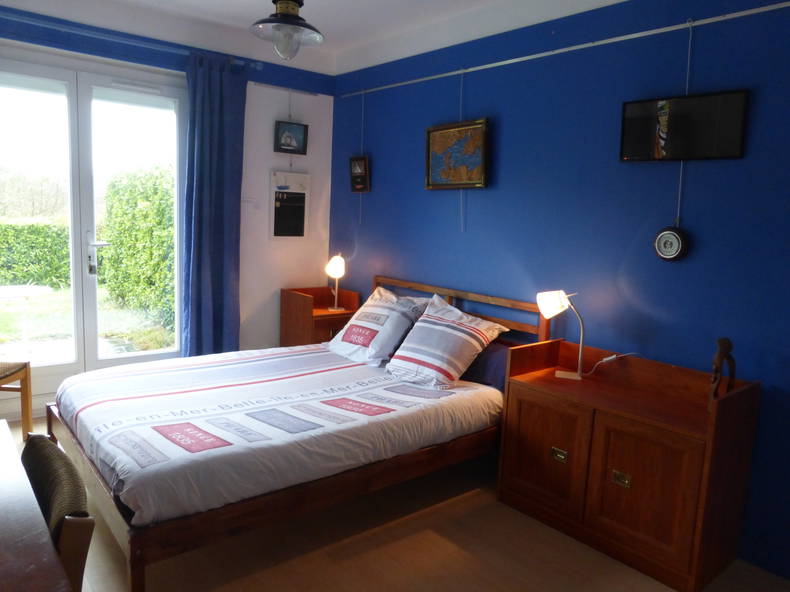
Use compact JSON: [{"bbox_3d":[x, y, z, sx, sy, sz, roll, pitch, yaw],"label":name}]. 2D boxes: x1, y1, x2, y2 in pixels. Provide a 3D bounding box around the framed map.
[{"bbox_3d":[0.372,-0.843,3.459,0.035,0.386,0.498,-4,11,-40],"label":"framed map"}]

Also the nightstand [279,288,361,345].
[{"bbox_3d":[-0.585,0.333,4.397,0.425,0.746,0.460,-4,11,-40],"label":"nightstand"}]

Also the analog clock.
[{"bbox_3d":[1.204,-0.229,2.502,0.040,0.143,0.143,-4,11,-40],"label":"analog clock"}]

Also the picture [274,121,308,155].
[{"bbox_3d":[-0.775,-1.173,4.258,0.276,0.224,0.025,-4,11,-40],"label":"picture"}]

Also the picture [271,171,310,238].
[{"bbox_3d":[-0.795,-0.684,4.335,0.327,0.491,0.020,-4,11,-40],"label":"picture"}]

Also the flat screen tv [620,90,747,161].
[{"bbox_3d":[1.223,-0.712,2.442,0.035,0.261,0.517,-4,11,-40],"label":"flat screen tv"}]

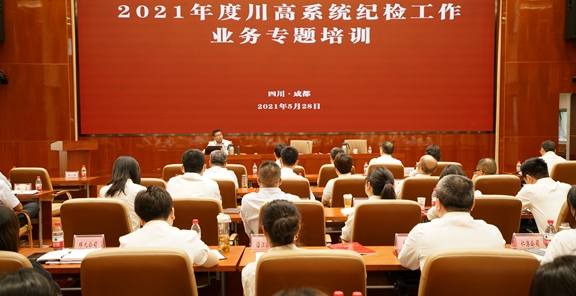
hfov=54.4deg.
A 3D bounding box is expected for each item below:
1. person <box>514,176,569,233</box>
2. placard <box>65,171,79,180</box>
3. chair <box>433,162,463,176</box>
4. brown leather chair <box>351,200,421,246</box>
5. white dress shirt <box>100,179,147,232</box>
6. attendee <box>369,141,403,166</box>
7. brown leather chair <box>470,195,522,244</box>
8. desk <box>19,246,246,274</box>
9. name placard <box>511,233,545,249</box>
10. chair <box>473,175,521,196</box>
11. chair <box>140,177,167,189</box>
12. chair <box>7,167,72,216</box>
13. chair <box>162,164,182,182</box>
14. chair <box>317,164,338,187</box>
[{"bbox_3d":[1.996,0.684,4.293,0.480,1.200,0.720,-1,4,-19],"label":"person"},{"bbox_3d":[-2.701,0.353,6.987,0.180,0.095,0.075,0,3,-1],"label":"placard"},{"bbox_3d":[1.850,0.640,7.008,0.620,0.970,0.620,0,3,-1],"label":"chair"},{"bbox_3d":[0.666,0.821,4.050,0.600,0.970,0.620,0,3,-1],"label":"brown leather chair"},{"bbox_3d":[-1.189,0.500,4.142,0.410,0.570,0.290,0,3,11],"label":"white dress shirt"},{"bbox_3d":[1.215,0.535,7.100,0.480,1.250,0.700,0,3,-2],"label":"attendee"},{"bbox_3d":[1.335,0.820,4.060,0.630,1.000,0.640,0,3,-2],"label":"brown leather chair"},{"bbox_3d":[-0.966,0.987,3.139,1.420,0.750,0.450,0,3,-1],"label":"desk"},{"bbox_3d":[1.448,0.545,3.372,0.185,0.093,0.078,0,3,-1],"label":"name placard"},{"bbox_3d":[1.955,0.740,5.500,0.630,1.000,0.640,0,3,-2],"label":"chair"},{"bbox_3d":[-1.357,0.757,5.500,0.630,1.000,0.640,0,3,-1],"label":"chair"},{"bbox_3d":[-3.000,0.707,6.840,0.600,0.970,0.620,0,3,3],"label":"chair"},{"bbox_3d":[-1.260,0.676,6.950,0.630,1.000,0.640,0,3,-1],"label":"chair"},{"bbox_3d":[0.650,0.714,7.788,0.640,0.980,0.630,0,2,0],"label":"chair"}]

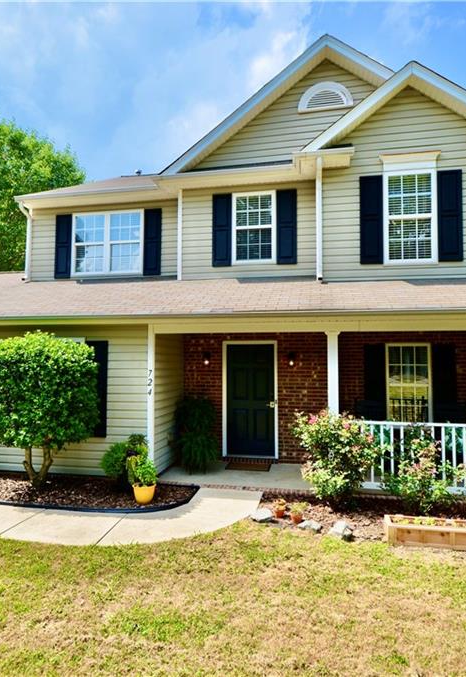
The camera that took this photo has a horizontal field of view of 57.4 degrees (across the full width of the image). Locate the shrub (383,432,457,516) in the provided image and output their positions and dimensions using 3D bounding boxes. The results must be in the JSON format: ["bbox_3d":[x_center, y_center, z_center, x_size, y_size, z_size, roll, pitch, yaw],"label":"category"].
[{"bbox_3d":[2.313,1.691,5.337,0.851,1.055,0.809,-1,-3,11],"label":"shrub"}]

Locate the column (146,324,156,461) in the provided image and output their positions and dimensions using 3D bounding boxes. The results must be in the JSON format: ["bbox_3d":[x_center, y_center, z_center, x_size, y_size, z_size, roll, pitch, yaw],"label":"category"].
[{"bbox_3d":[-1.198,0.943,6.299,0.108,2.305,0.079,-1,-3,11],"label":"column"}]

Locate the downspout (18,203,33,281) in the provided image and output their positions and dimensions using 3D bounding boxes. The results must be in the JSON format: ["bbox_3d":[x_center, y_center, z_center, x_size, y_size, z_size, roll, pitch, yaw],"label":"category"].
[{"bbox_3d":[-4.588,-2.133,9.340,0.222,1.726,0.250,0,-3,11],"label":"downspout"}]

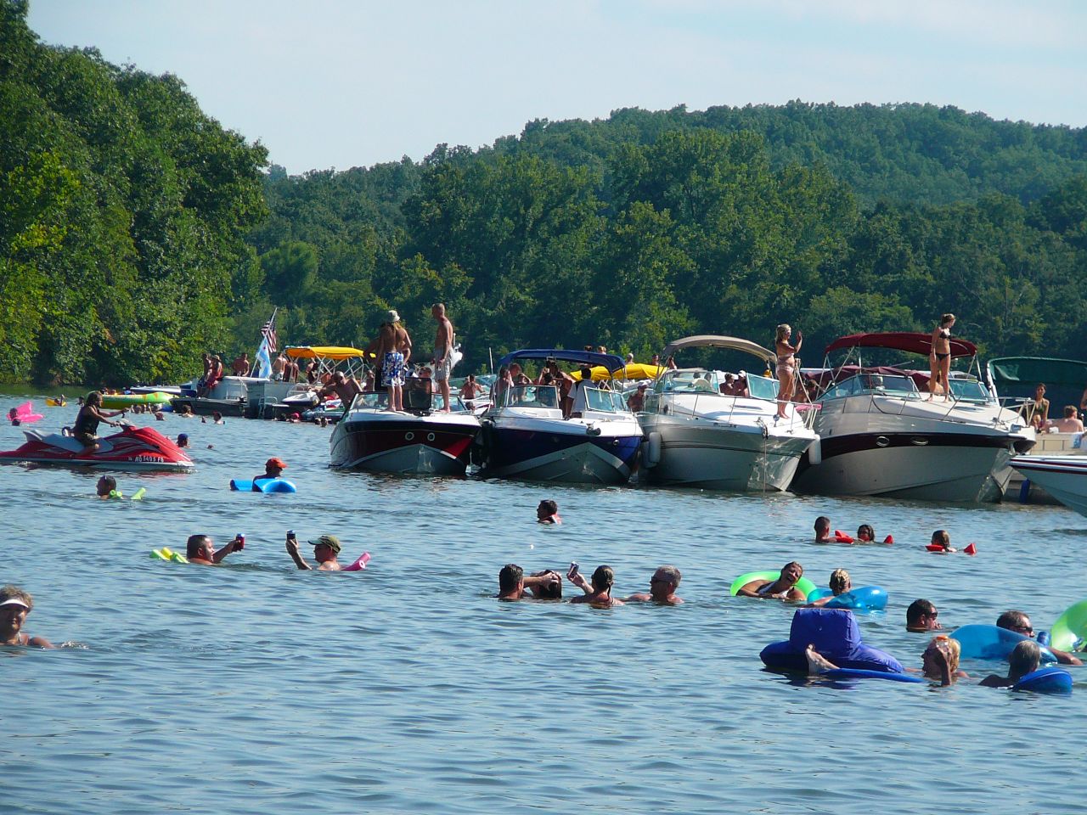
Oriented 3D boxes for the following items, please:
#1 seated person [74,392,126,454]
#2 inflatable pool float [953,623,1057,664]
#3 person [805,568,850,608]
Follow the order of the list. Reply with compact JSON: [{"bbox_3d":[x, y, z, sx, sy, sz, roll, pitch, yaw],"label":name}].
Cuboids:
[{"bbox_3d":[-6.824,0.229,110.600,0.800,0.970,0.520,3,0,11],"label":"seated person"},{"bbox_3d":[3.081,1.584,48.000,0.780,0.270,0.780,3,0,0],"label":"inflatable pool float"},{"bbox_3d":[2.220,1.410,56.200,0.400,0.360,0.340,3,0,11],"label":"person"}]

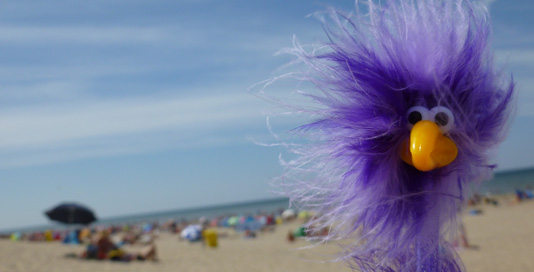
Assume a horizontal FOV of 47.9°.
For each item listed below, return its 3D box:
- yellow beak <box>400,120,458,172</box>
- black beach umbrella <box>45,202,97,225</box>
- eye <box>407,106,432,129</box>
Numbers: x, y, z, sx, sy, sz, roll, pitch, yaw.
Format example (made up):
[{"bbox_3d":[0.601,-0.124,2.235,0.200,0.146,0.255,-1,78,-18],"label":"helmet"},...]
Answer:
[{"bbox_3d":[0.064,0.004,0.238,0.022,0.021,0.017,-2,-2,24],"label":"yellow beak"},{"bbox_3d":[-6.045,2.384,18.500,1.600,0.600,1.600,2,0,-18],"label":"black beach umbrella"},{"bbox_3d":[0.061,-0.007,0.242,0.010,0.010,0.007,-2,-2,22],"label":"eye"}]

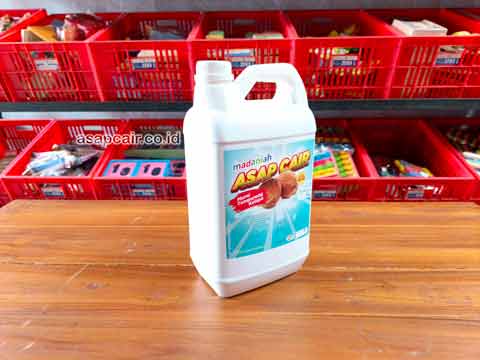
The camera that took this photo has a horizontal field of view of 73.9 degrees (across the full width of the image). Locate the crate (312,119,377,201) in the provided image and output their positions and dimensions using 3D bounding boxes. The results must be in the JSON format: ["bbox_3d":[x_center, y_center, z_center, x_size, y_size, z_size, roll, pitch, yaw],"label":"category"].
[{"bbox_3d":[0.362,-0.066,1.594,0.400,0.250,0.500,0,39,1],"label":"crate"}]

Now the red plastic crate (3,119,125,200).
[{"bbox_3d":[-0.693,-0.059,1.388,0.335,0.214,0.429,0,39,1],"label":"red plastic crate"}]

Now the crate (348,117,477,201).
[{"bbox_3d":[0.770,-0.066,1.585,0.400,0.250,0.500,0,39,1],"label":"crate"}]

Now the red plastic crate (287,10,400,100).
[{"bbox_3d":[0.413,-0.590,1.478,0.400,0.250,0.500,0,39,1],"label":"red plastic crate"}]

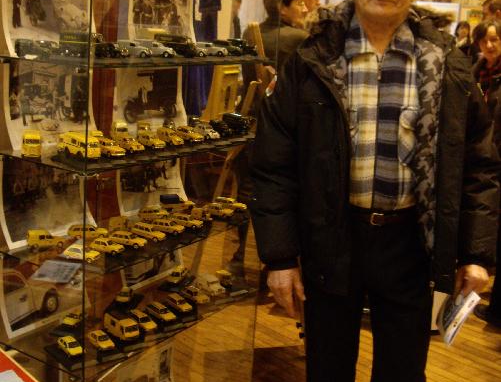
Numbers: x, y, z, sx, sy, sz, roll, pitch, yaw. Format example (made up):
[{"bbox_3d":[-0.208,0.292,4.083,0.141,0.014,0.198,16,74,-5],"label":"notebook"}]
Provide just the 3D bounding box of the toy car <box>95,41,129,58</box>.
[{"bbox_3d":[-0.316,-0.316,1.642,0.090,0.036,0.037,12,15,30],"label":"toy car"}]

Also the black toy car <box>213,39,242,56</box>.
[{"bbox_3d":[-0.070,-0.420,2.160,0.090,0.040,0.038,10,14,23],"label":"black toy car"}]

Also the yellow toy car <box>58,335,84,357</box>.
[{"bbox_3d":[-0.456,0.386,1.857,0.037,0.033,0.083,-7,17,-39],"label":"yellow toy car"}]

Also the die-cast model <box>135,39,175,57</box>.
[{"bbox_3d":[-0.230,-0.346,1.780,0.088,0.037,0.036,12,15,30],"label":"die-cast model"}]

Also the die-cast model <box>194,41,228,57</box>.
[{"bbox_3d":[-0.109,-0.381,1.971,0.086,0.036,0.035,12,15,30],"label":"die-cast model"}]

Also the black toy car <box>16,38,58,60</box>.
[{"bbox_3d":[-0.501,-0.336,1.720,0.096,0.044,0.040,10,14,23],"label":"black toy car"}]

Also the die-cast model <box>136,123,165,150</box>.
[{"bbox_3d":[-0.242,-0.125,1.798,0.035,0.035,0.086,-6,16,-36],"label":"die-cast model"}]

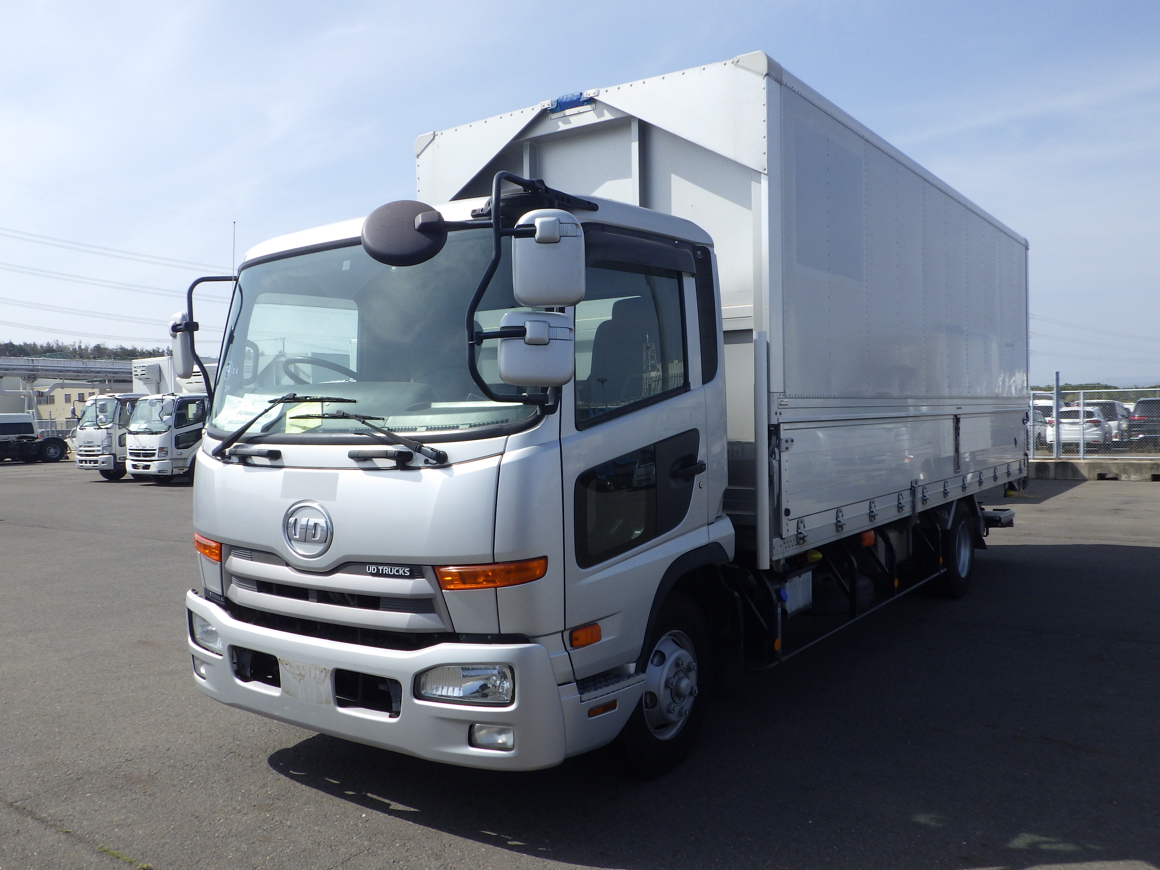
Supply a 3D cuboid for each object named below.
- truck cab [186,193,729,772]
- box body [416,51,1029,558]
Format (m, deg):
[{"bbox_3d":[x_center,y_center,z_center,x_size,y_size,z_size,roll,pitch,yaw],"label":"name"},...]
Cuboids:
[{"bbox_3d":[-0.649,0.043,4.292,2.195,2.156,1.513,0,2,36],"label":"truck cab"},{"bbox_3d":[1.809,-0.694,7.723,2.321,2.425,6.381,0,2,36],"label":"box body"}]

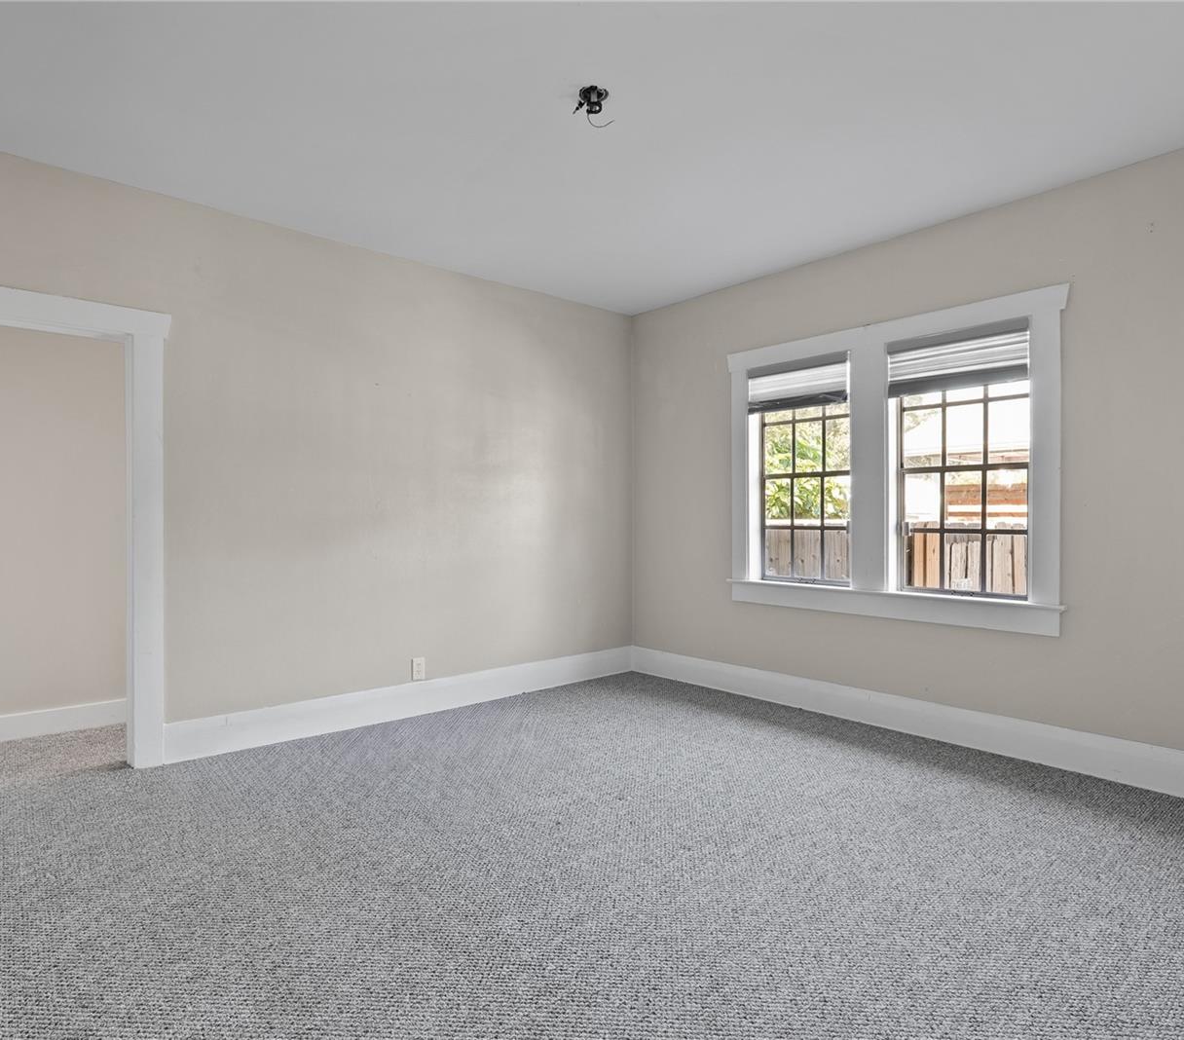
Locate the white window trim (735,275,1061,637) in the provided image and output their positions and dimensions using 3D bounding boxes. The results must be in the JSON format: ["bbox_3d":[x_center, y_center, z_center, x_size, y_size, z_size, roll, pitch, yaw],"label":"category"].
[{"bbox_3d":[1.579,-0.278,3.943,0.120,1.635,1.946,0,0,-41],"label":"white window trim"}]

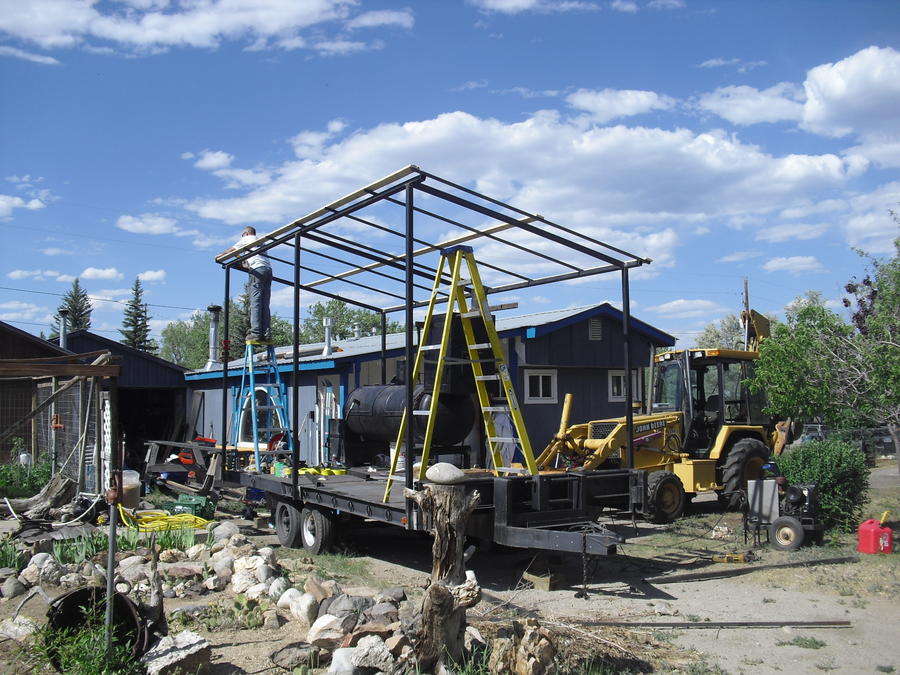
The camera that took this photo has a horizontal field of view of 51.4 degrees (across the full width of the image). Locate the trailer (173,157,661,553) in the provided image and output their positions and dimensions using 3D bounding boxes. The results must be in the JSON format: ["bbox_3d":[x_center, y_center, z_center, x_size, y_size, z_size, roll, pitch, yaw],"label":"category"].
[{"bbox_3d":[-0.341,0.541,10.503,2.679,3.657,7.115,2,-4,-29],"label":"trailer"}]

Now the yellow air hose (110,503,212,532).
[{"bbox_3d":[-3.520,2.240,11.500,1.150,0.220,0.900,0,-4,0],"label":"yellow air hose"}]

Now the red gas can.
[{"bbox_3d":[4.680,2.200,10.350,0.340,0.380,0.250,2,-5,-25],"label":"red gas can"}]

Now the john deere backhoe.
[{"bbox_3d":[3.700,1.250,15.900,6.400,3.400,2.200,2,-5,-28],"label":"john deere backhoe"}]

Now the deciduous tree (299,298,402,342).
[{"bbox_3d":[-5.300,1.760,50.000,5.900,7.700,5.900,0,-4,0],"label":"deciduous tree"}]

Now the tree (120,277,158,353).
[{"bbox_3d":[-18.200,1.200,55.000,3.700,9.600,3.700,0,-4,0],"label":"tree"}]

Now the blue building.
[{"bbox_3d":[-2.800,2.100,29.000,4.500,3.800,23.500,2,-5,-29],"label":"blue building"}]

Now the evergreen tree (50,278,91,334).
[{"bbox_3d":[-22.000,1.300,55.000,4.200,9.500,4.200,0,-4,0],"label":"evergreen tree"}]

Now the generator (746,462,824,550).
[{"bbox_3d":[3.800,1.930,10.600,0.850,0.850,0.650,-1,-5,11],"label":"generator"}]

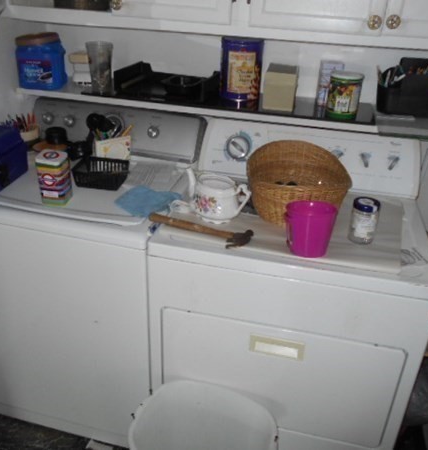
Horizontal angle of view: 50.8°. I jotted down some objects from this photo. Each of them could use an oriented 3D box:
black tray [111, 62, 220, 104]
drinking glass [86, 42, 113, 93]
[{"bbox_3d":[-0.157,-0.508,1.598,0.312,0.083,0.245,9,28,12],"label":"black tray"},{"bbox_3d":[-0.381,-0.529,1.534,0.087,0.158,0.087,9,28,12],"label":"drinking glass"}]

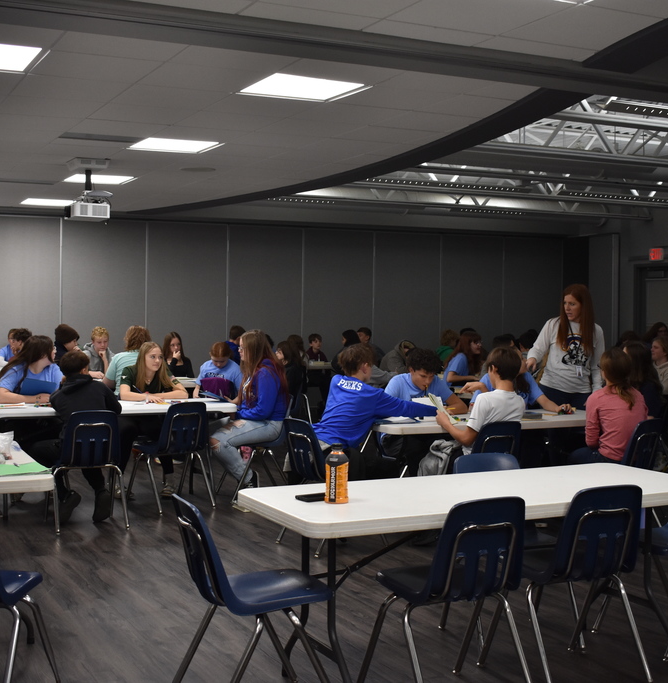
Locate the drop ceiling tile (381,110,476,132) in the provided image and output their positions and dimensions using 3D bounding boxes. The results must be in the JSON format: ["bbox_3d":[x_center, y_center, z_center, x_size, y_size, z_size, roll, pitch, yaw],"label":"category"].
[{"bbox_3d":[0.641,-1.530,7.276,0.605,0.020,0.605,-1,2,-26],"label":"drop ceiling tile"}]

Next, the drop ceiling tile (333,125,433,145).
[{"bbox_3d":[0.371,-1.547,7.840,0.610,0.020,0.610,-1,2,-26],"label":"drop ceiling tile"}]

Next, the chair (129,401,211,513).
[{"bbox_3d":[-1.176,0.814,7.655,0.470,0.765,0.540,-1,2,-37],"label":"chair"}]

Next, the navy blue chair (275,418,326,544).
[{"bbox_3d":[-0.006,0.863,6.451,0.540,0.770,0.470,-1,2,-33],"label":"navy blue chair"}]

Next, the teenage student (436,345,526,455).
[{"bbox_3d":[0.905,0.625,6.500,0.500,1.220,0.780,-1,2,-30],"label":"teenage student"}]

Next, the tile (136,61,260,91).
[{"bbox_3d":[-0.725,-1.482,5.916,0.605,0.020,0.605,-1,2,-26],"label":"tile"}]

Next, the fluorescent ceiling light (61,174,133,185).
[{"bbox_3d":[-2.335,-1.645,10.587,0.610,0.060,0.610,-1,2,-26],"label":"fluorescent ceiling light"}]

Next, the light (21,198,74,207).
[{"bbox_3d":[-3.436,-1.720,12.734,0.600,0.060,0.600,-1,2,-26],"label":"light"}]

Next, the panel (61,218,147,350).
[{"bbox_3d":[-3.204,-0.353,14.829,1.220,2.661,0.090,-1,2,-26],"label":"panel"}]

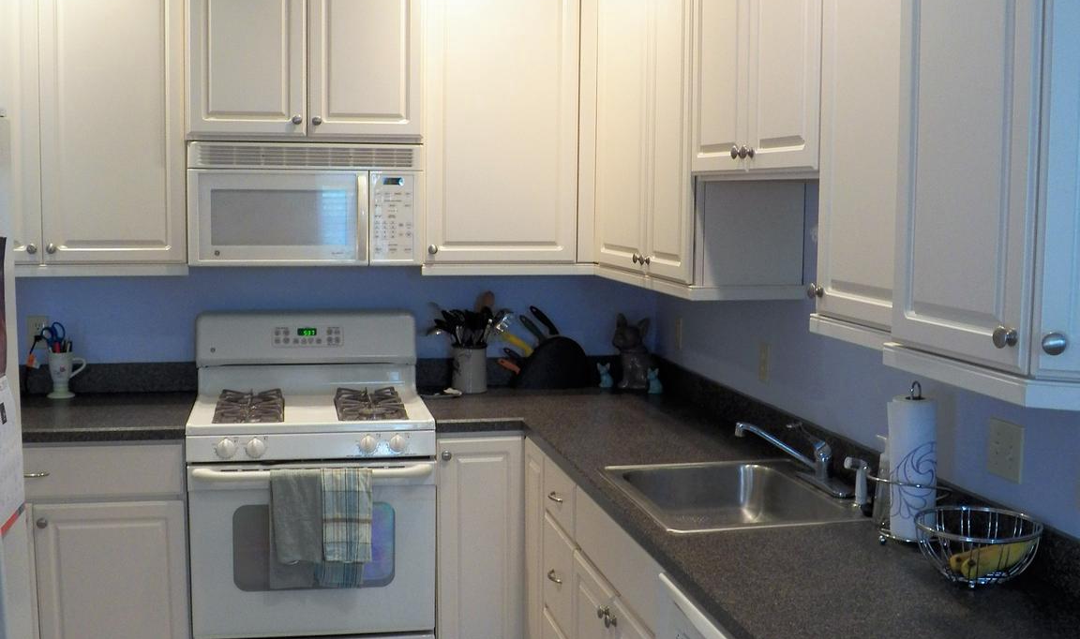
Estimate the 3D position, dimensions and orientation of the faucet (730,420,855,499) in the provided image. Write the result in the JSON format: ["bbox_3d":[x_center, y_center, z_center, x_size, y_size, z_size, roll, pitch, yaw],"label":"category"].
[{"bbox_3d":[0.609,0.334,2.811,0.270,0.155,0.250,-1,7,-12],"label":"faucet"}]

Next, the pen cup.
[{"bbox_3d":[-1.639,0.196,4.040,0.125,0.155,0.095,-1,6,-12],"label":"pen cup"}]

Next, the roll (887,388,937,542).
[{"bbox_3d":[0.742,0.293,2.313,0.098,0.282,0.098,1,6,0],"label":"roll"}]

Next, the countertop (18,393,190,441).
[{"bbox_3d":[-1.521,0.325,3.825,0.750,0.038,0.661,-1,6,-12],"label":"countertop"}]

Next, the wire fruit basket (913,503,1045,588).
[{"bbox_3d":[0.776,0.411,2.072,0.230,0.108,0.230,-1,6,-12],"label":"wire fruit basket"}]

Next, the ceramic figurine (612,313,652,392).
[{"bbox_3d":[0.341,0.112,4.189,0.115,0.272,0.130,4,7,26],"label":"ceramic figurine"}]

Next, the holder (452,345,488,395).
[{"bbox_3d":[-0.252,0.178,4.113,0.125,0.160,0.125,-1,7,-12],"label":"holder"}]

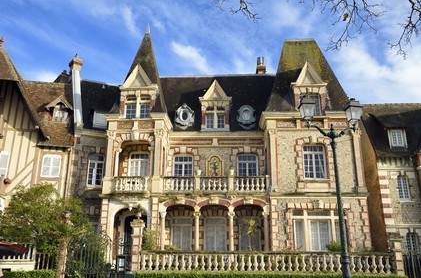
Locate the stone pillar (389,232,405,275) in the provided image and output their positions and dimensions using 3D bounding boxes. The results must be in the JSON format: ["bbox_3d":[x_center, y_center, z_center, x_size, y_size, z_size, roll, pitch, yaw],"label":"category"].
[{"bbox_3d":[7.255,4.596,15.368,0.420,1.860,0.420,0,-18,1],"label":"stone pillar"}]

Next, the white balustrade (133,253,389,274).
[{"bbox_3d":[2.103,4.833,15.325,9.900,0.870,0.300,0,-18,1],"label":"white balustrade"}]

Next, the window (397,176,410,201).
[{"bbox_3d":[11.700,3.035,24.139,0.720,1.490,0.150,0,-18,1],"label":"window"}]

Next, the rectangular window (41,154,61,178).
[{"bbox_3d":[-9.330,1.571,23.324,1.046,1.464,0.150,4,-18,-12],"label":"rectangular window"}]

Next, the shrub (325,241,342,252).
[{"bbox_3d":[6.222,5.514,20.075,0.950,0.650,0.800,0,-18,1],"label":"shrub"}]

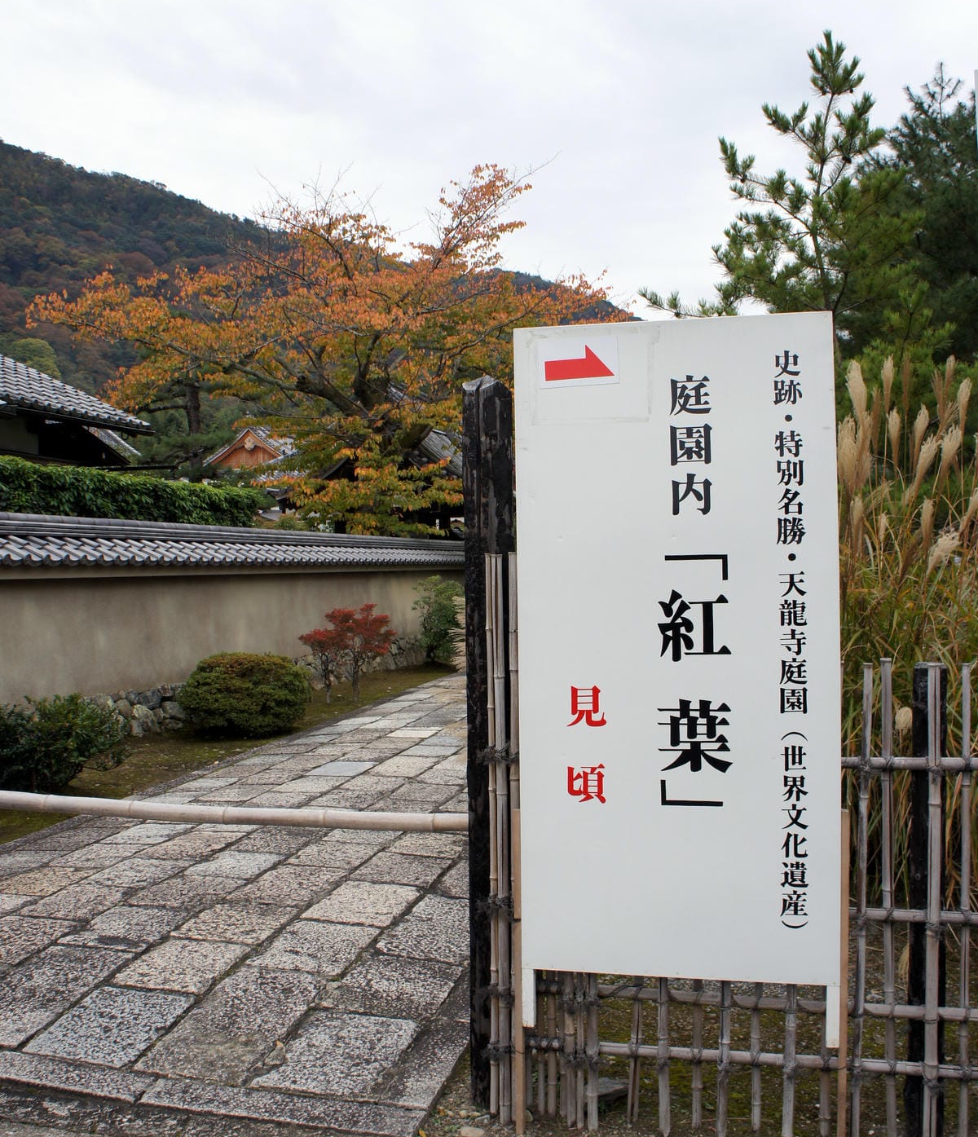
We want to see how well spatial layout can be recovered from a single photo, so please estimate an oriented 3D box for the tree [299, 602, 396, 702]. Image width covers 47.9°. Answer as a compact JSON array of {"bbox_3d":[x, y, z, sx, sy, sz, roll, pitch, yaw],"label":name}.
[{"bbox_3d":[-1.717,1.012,13.400,1.170,1.220,1.000,-1,0,0],"label":"tree"}]

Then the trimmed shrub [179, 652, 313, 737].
[{"bbox_3d":[-2.486,1.236,11.200,1.360,0.800,1.280,-1,0,0],"label":"trimmed shrub"}]

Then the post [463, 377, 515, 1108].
[{"bbox_3d":[0.007,0.510,3.330,0.120,2.180,0.120,-1,0,12],"label":"post"}]

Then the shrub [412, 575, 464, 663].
[{"bbox_3d":[-0.823,0.863,18.800,0.950,1.480,0.950,-1,0,0],"label":"shrub"}]

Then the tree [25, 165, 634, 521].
[{"bbox_3d":[-3.247,-3.272,22.500,11.600,9.800,10.500,-1,0,0],"label":"tree"}]

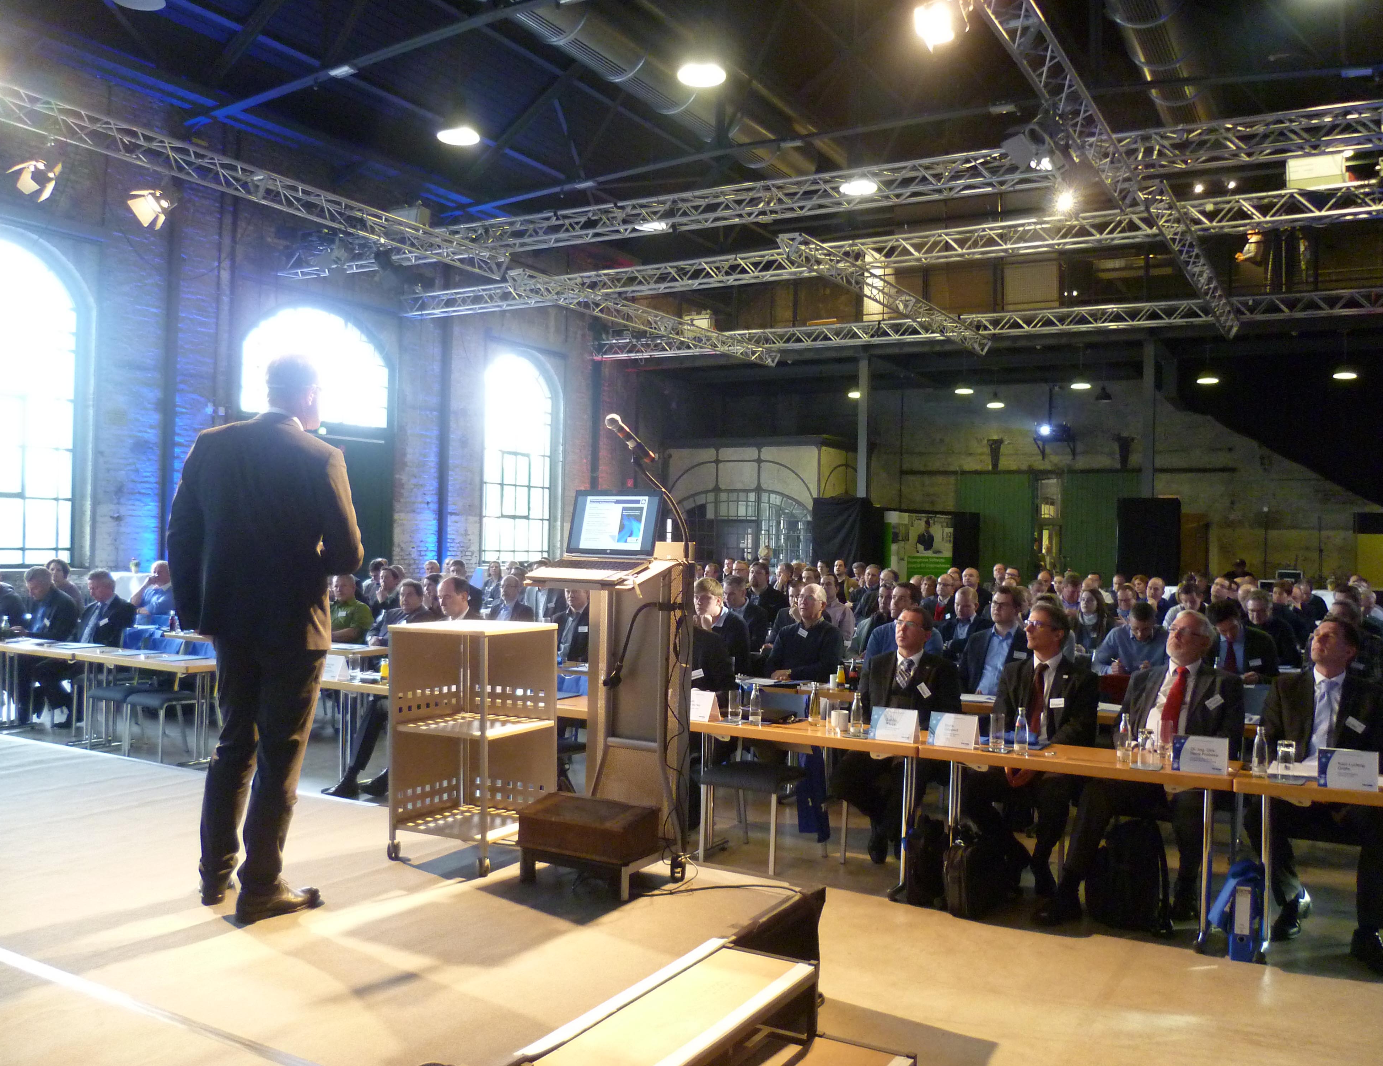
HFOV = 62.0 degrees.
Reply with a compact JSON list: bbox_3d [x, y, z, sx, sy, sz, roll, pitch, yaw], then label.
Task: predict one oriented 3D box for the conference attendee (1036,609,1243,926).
[{"bbox_3d":[2.110,1.046,5.294,0.760,1.390,0.980,1,0,30],"label":"conference attendee"}]

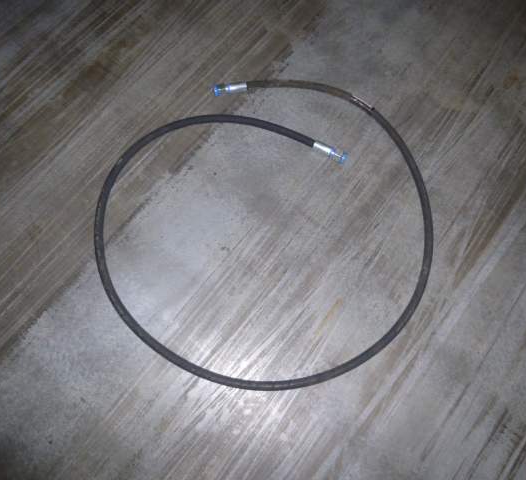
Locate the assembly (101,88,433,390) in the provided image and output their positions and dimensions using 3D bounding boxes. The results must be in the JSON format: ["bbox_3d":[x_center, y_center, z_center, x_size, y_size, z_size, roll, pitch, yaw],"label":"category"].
[{"bbox_3d":[0.010,-0.056,1.246,0.912,0.032,0.880,1,74,-3],"label":"assembly"}]

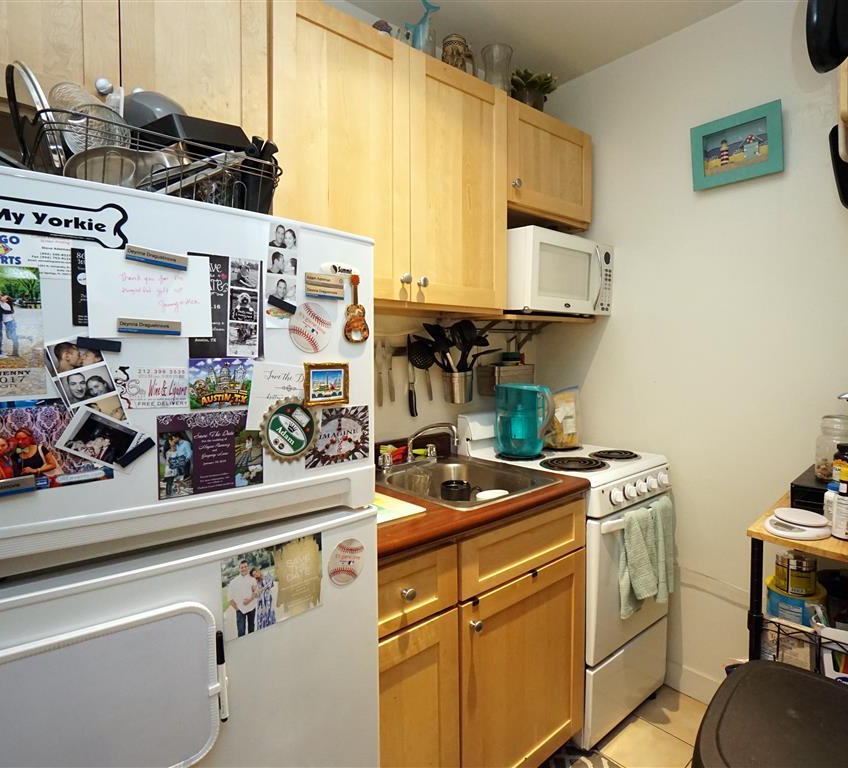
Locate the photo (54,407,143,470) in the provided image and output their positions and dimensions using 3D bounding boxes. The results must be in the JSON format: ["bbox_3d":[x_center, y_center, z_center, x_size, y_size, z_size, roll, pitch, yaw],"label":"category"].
[{"bbox_3d":[-0.397,0.070,0.599,0.083,0.055,0.006,36,-20,-35],"label":"photo"}]

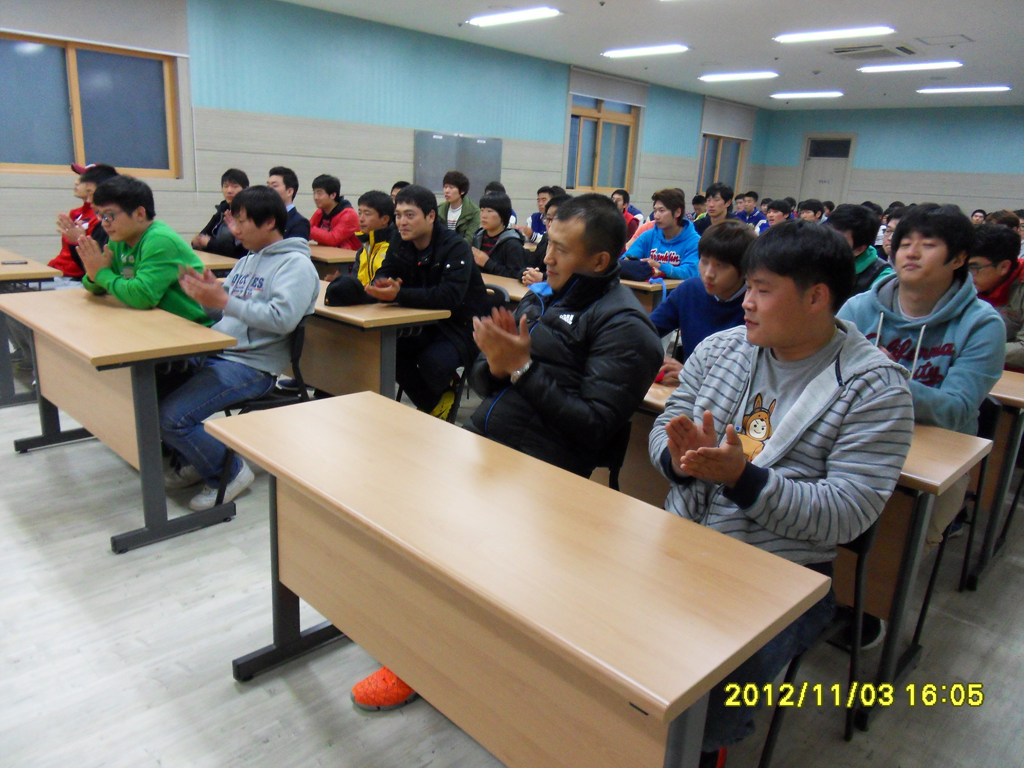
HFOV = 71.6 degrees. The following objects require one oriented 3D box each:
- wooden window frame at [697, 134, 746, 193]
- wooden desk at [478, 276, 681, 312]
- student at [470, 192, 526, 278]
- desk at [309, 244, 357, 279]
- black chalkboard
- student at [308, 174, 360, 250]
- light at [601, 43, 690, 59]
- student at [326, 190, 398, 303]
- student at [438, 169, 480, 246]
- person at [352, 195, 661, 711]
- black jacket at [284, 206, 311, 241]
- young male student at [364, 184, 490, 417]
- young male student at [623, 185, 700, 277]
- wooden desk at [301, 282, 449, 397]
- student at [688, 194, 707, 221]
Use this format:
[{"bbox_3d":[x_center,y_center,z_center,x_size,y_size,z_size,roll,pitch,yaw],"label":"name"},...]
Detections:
[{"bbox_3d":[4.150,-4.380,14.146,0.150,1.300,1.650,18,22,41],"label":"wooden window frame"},{"bbox_3d":[0.645,-0.576,5.858,0.530,0.710,1.480,-13,22,-43],"label":"wooden desk"},{"bbox_3d":[-0.205,-0.641,4.733,0.500,1.239,0.780,18,22,41],"label":"student"},{"bbox_3d":[-1.681,-0.747,5.940,1.380,0.740,0.500,18,21,42],"label":"desk"},{"bbox_3d":[-0.613,-2.534,8.605,1.384,0.920,0.050,-13,22,-43],"label":"black chalkboard"},{"bbox_3d":[-1.625,-1.102,6.119,0.520,1.330,0.720,18,21,42],"label":"student"},{"bbox_3d":[1.629,-4.102,8.760,1.200,0.080,0.220,15,20,36],"label":"light"},{"bbox_3d":[-0.891,-0.464,4.019,0.500,1.223,0.780,18,22,41],"label":"student"},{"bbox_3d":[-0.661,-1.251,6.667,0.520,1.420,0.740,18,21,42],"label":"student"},{"bbox_3d":[0.022,0.200,1.840,0.800,1.340,0.550,-9,20,-37],"label":"person"},{"bbox_3d":[-1.659,-1.097,5.226,0.420,0.620,0.500,-13,22,-43],"label":"black jacket"},{"bbox_3d":[-0.409,-0.420,3.964,0.530,1.270,0.680,16,21,38],"label":"young male student"},{"bbox_3d":[0.990,-0.713,5.050,0.520,1.328,0.780,13,19,32],"label":"young male student"},{"bbox_3d":[-1.045,-0.147,4.078,0.530,0.710,1.480,-13,22,-43],"label":"wooden desk"},{"bbox_3d":[2.239,-1.659,8.783,0.750,1.280,0.520,-13,22,-43],"label":"student"}]

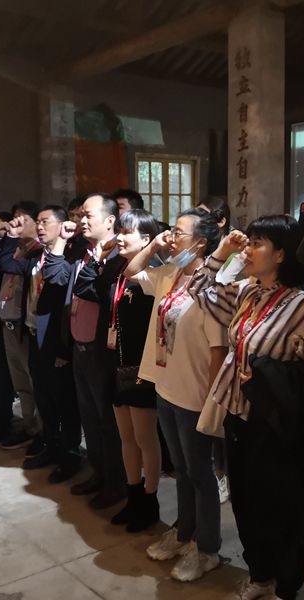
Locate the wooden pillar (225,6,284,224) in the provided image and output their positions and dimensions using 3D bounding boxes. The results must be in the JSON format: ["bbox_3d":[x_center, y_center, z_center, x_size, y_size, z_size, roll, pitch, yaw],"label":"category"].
[{"bbox_3d":[0.770,-0.579,4.669,0.300,3.200,0.300,-4,6,-37],"label":"wooden pillar"}]

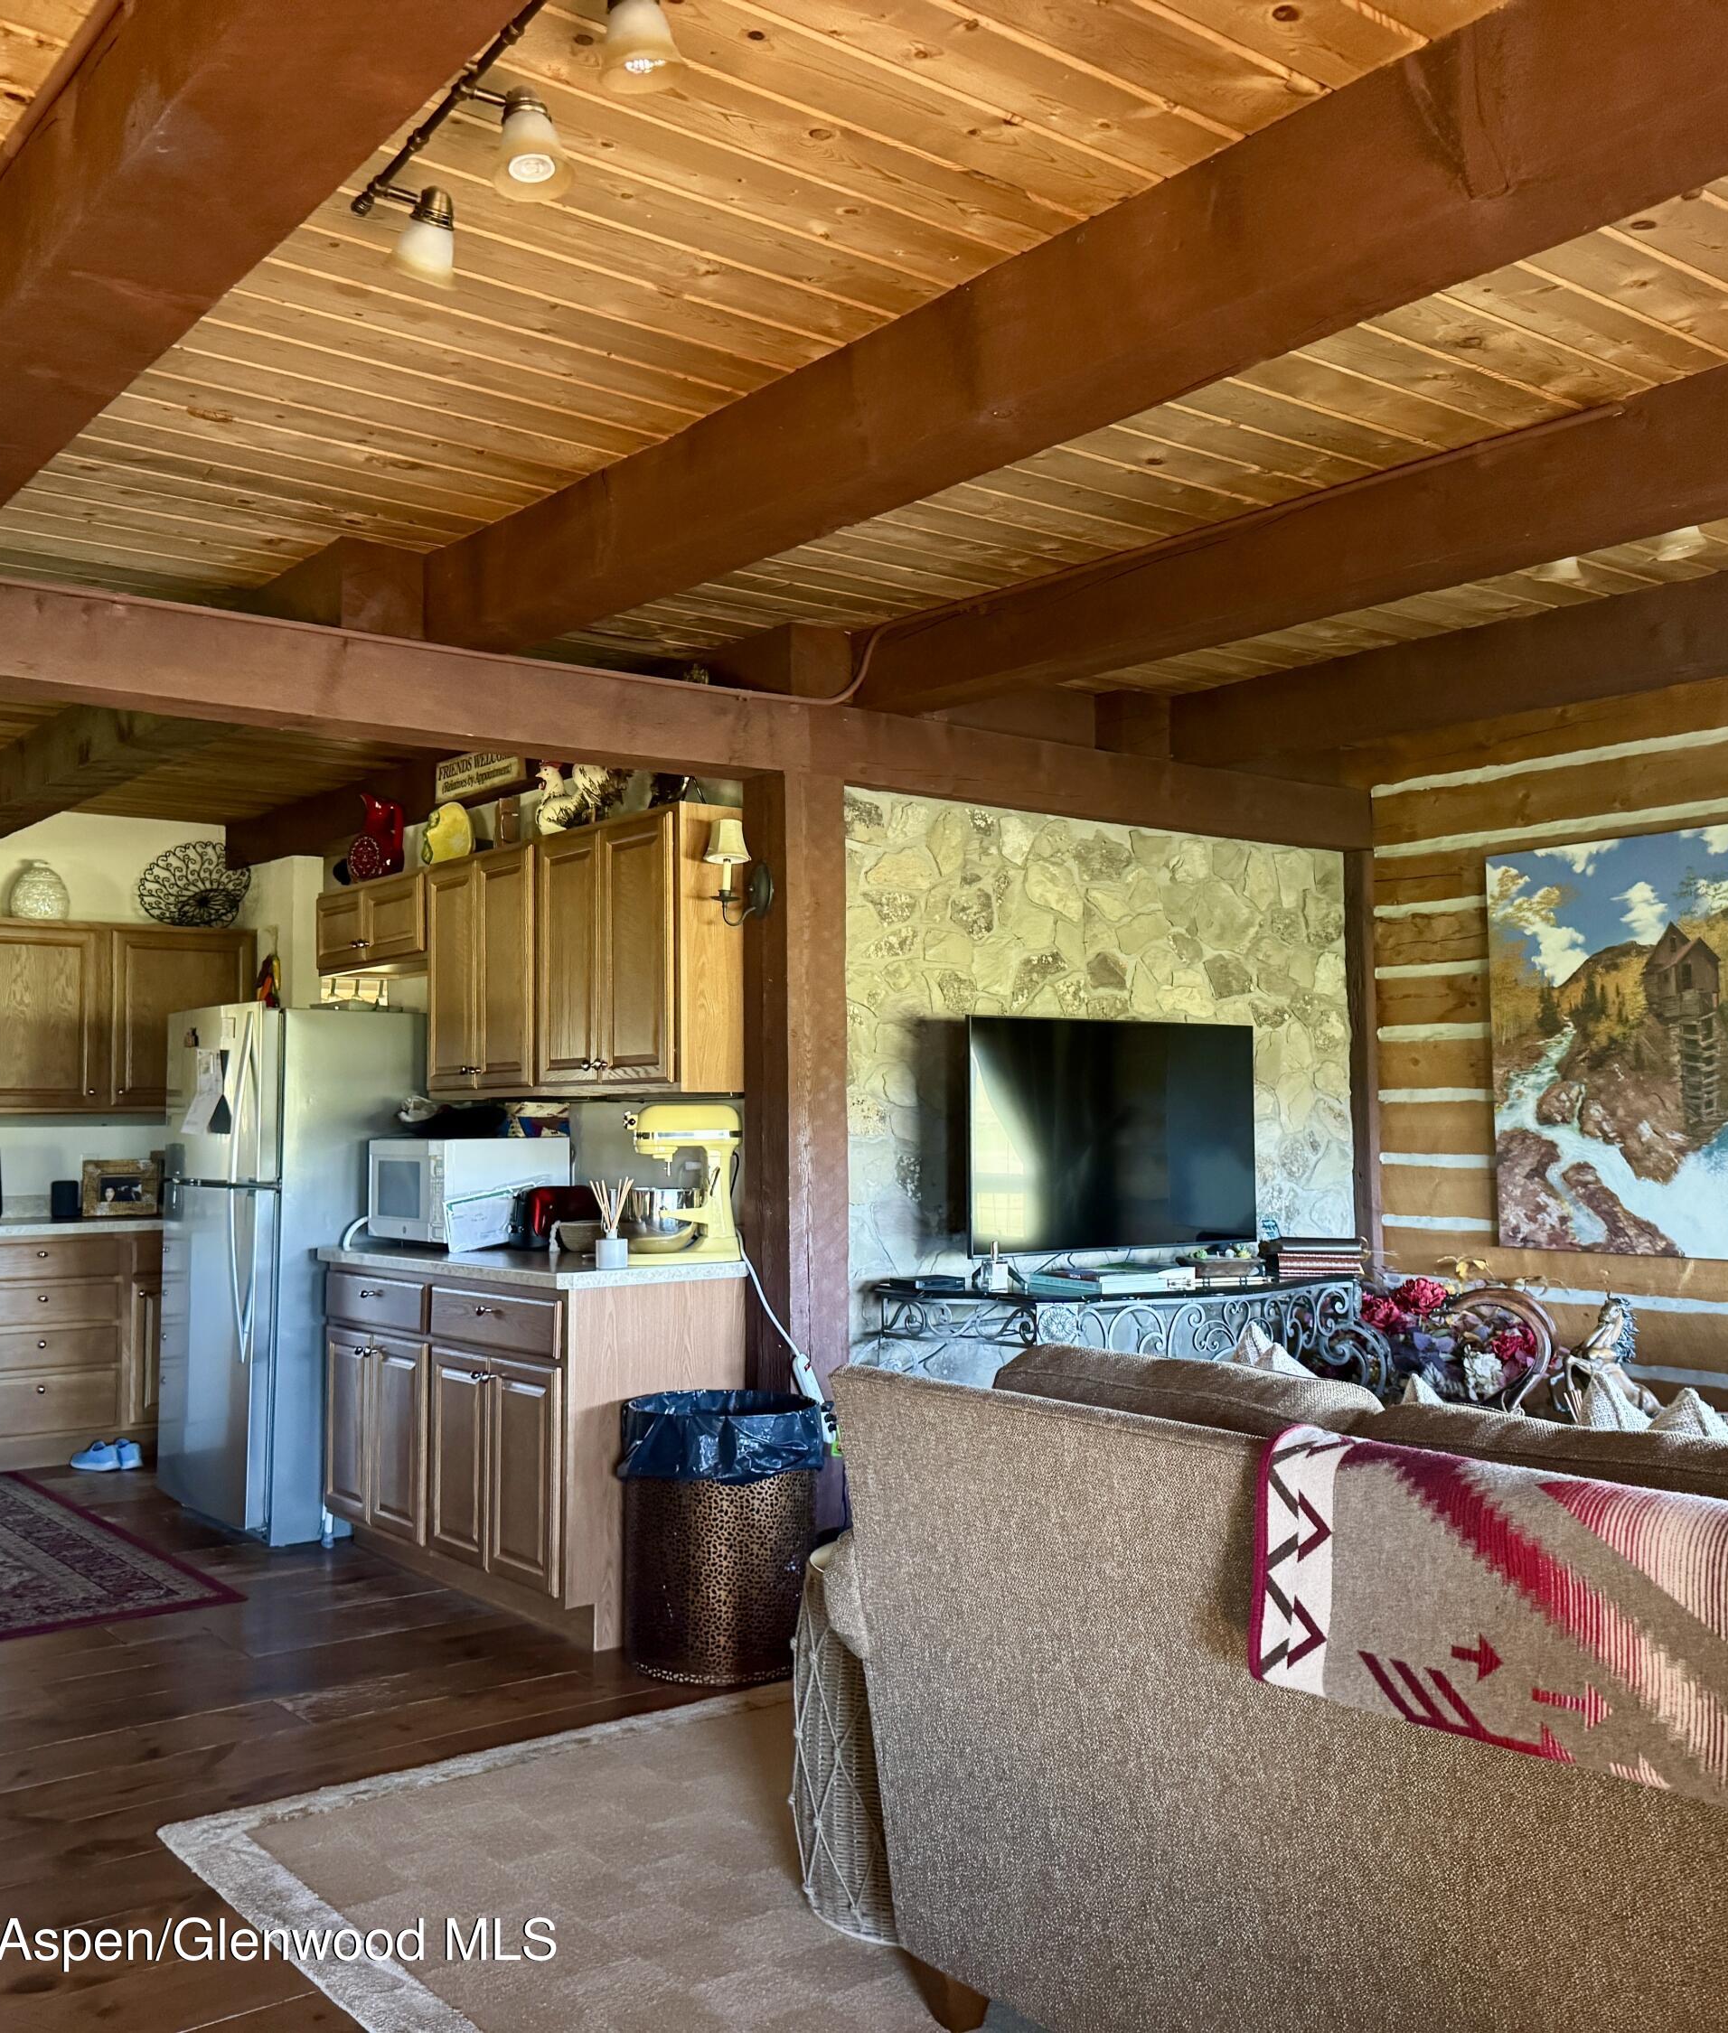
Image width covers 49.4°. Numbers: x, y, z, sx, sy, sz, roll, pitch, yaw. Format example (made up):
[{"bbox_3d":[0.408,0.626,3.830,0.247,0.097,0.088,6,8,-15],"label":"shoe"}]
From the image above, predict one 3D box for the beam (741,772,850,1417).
[{"bbox_3d":[-0.176,0.474,4.936,0.197,2.180,0.190,2,-4,-39],"label":"beam"}]

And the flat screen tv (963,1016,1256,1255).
[{"bbox_3d":[0.727,0.336,5.309,1.130,0.650,0.070,2,-4,-37],"label":"flat screen tv"}]

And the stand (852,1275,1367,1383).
[{"bbox_3d":[0.747,1.146,5.085,1.330,0.830,0.550,1,-4,-33],"label":"stand"}]

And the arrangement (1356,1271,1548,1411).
[{"bbox_3d":[1.780,0.992,5.618,0.420,0.480,0.500,2,-4,-39],"label":"arrangement"}]

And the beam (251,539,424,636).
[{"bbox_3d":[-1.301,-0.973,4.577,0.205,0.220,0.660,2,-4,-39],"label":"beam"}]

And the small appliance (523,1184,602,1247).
[{"bbox_3d":[-0.931,0.602,5.668,0.270,0.190,0.180,2,-4,-39],"label":"small appliance"}]

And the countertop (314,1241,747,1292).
[{"bbox_3d":[-0.971,0.699,5.384,0.650,0.040,1.590,2,-4,-39],"label":"countertop"}]

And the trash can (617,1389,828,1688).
[{"bbox_3d":[-0.339,1.226,4.510,0.455,0.630,0.455,-1,-3,0],"label":"trash can"}]

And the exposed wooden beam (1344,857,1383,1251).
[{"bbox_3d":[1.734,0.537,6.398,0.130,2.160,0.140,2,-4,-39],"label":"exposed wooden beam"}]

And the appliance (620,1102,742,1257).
[{"bbox_3d":[-0.507,0.451,5.072,0.370,0.415,0.260,2,-4,-39],"label":"appliance"}]

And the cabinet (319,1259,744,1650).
[{"bbox_3d":[-0.944,1.154,5.335,0.630,0.880,1.480,2,-4,-39],"label":"cabinet"}]

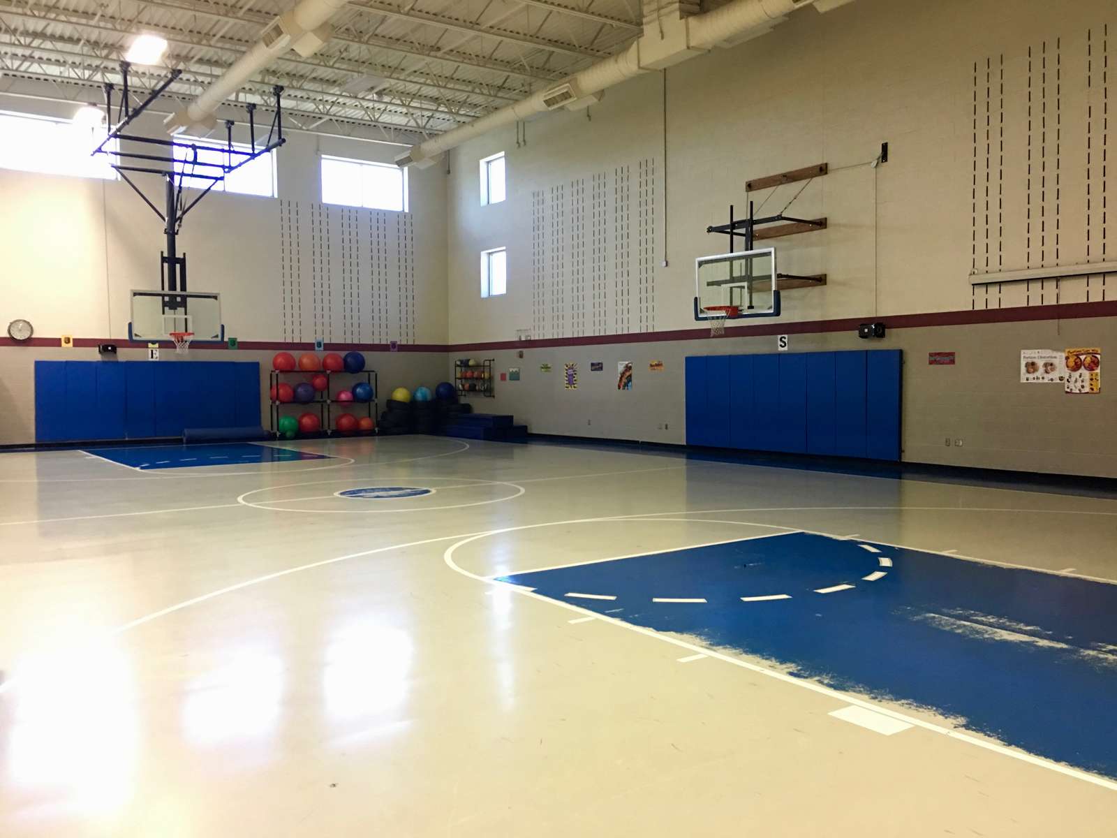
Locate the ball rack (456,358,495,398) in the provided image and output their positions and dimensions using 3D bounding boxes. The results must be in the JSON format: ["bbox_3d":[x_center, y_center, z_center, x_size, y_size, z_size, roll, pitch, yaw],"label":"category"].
[{"bbox_3d":[-2.280,-1.095,25.392,0.320,1.020,1.570,-2,3,-36],"label":"ball rack"}]

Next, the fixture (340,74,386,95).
[{"bbox_3d":[-3.832,-6.558,18.297,0.420,0.070,1.210,-2,3,-36],"label":"fixture"}]

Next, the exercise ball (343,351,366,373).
[{"bbox_3d":[-5.376,-1.485,24.696,0.580,0.580,0.580,0,2,0],"label":"exercise ball"}]

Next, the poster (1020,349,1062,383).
[{"bbox_3d":[6.762,-0.728,13.087,0.010,0.445,0.610,-2,3,-36],"label":"poster"}]

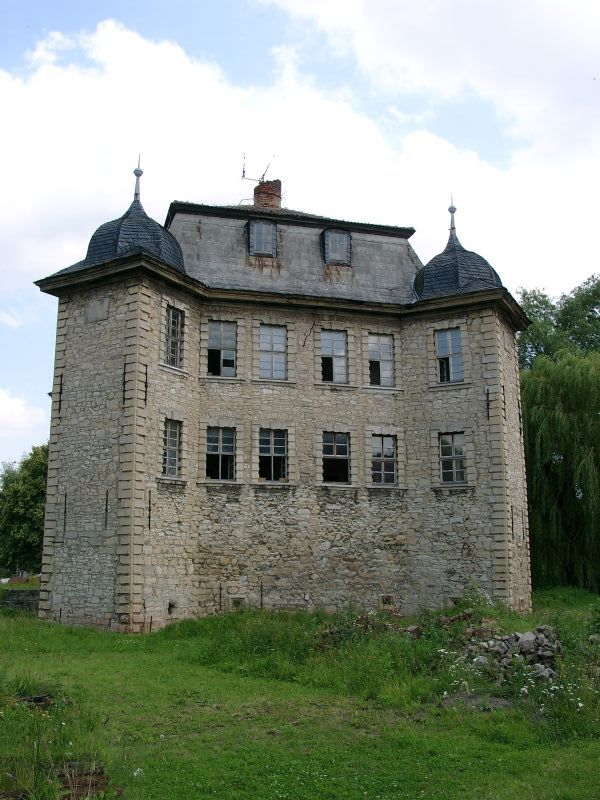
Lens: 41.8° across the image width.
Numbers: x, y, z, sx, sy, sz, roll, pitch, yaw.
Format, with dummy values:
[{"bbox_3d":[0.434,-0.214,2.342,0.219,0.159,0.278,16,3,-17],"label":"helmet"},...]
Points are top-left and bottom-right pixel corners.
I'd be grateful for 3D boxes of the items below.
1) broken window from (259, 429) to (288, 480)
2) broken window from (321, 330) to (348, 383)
[{"bbox_3d":[-0.916,1.916,26.983,1.032,1.812,0.184,3,-12,-16],"label":"broken window"},{"bbox_3d":[1.267,-1.567,28.774,1.020,2.010,0.200,3,-13,-15],"label":"broken window"}]

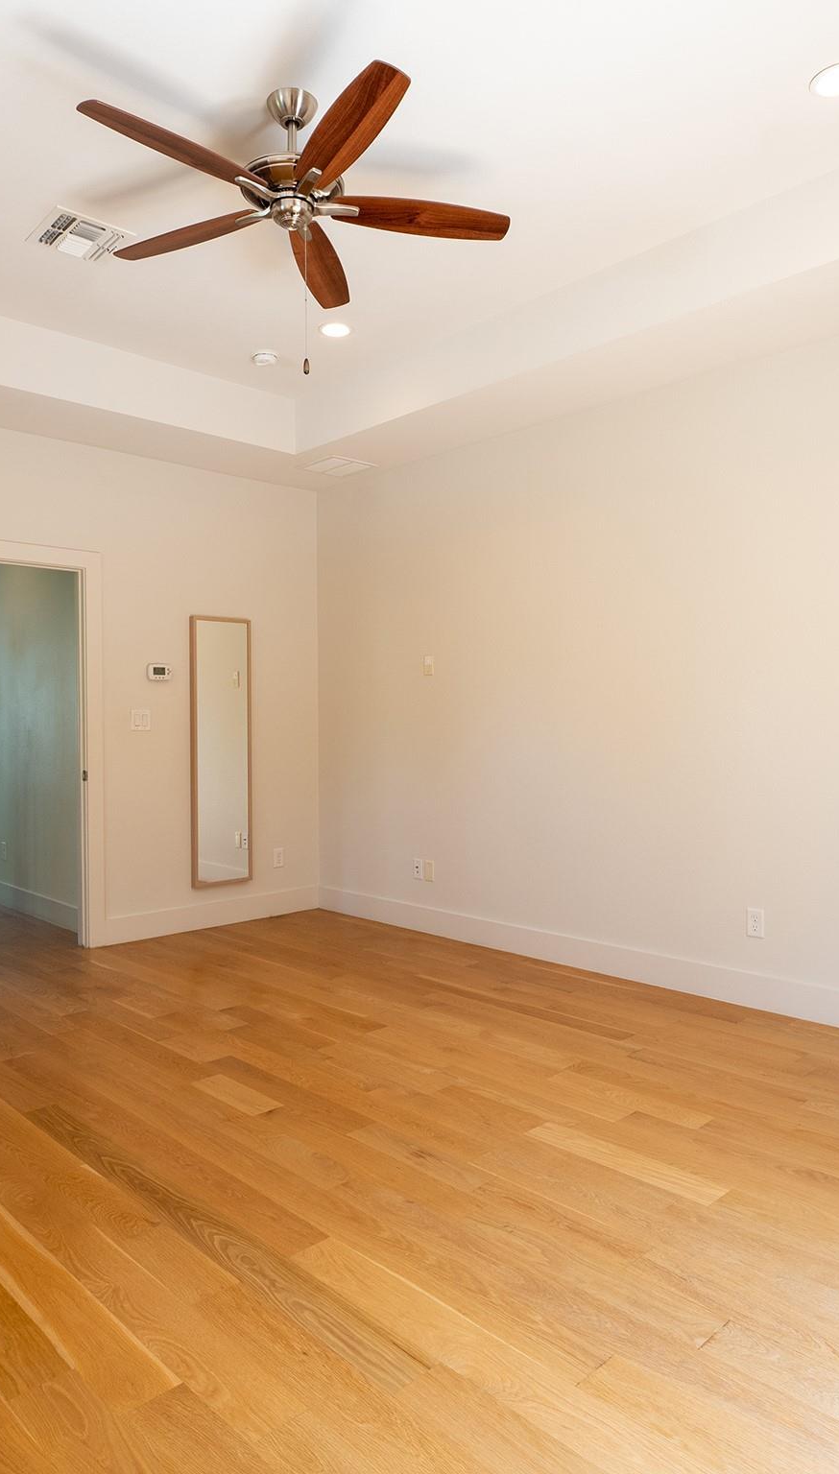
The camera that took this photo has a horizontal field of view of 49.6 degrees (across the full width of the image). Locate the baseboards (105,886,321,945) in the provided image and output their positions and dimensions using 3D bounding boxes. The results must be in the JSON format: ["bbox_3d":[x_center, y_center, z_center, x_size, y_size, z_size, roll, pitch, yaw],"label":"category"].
[{"bbox_3d":[-1.201,1.068,5.500,1.462,0.146,0.020,-1,1,-43],"label":"baseboards"}]

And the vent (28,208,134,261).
[{"bbox_3d":[-1.279,-1.876,3.434,0.300,0.025,0.315,-1,1,-43],"label":"vent"}]

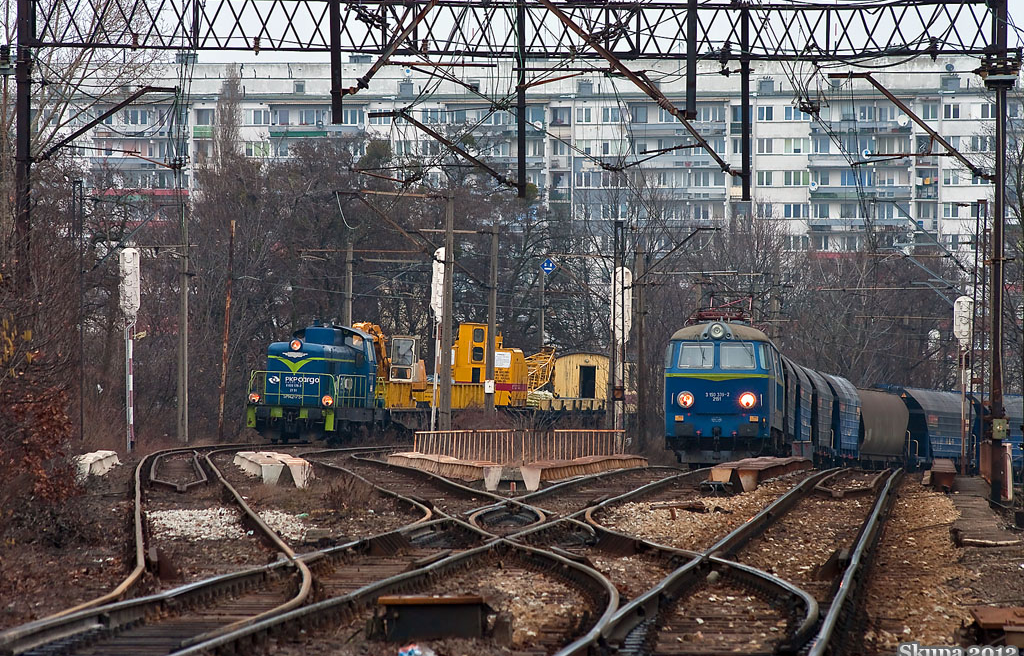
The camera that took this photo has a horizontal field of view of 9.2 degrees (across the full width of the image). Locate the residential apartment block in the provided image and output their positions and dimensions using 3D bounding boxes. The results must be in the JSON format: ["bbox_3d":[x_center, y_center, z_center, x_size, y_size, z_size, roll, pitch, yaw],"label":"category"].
[{"bbox_3d":[1.168,-7.224,553.000,92.000,32.000,12.000,0,-1,13],"label":"residential apartment block"}]

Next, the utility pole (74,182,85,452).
[{"bbox_3d":[-12.750,-0.397,188.000,0.280,8.100,0.250,0,-1,0],"label":"utility pole"}]

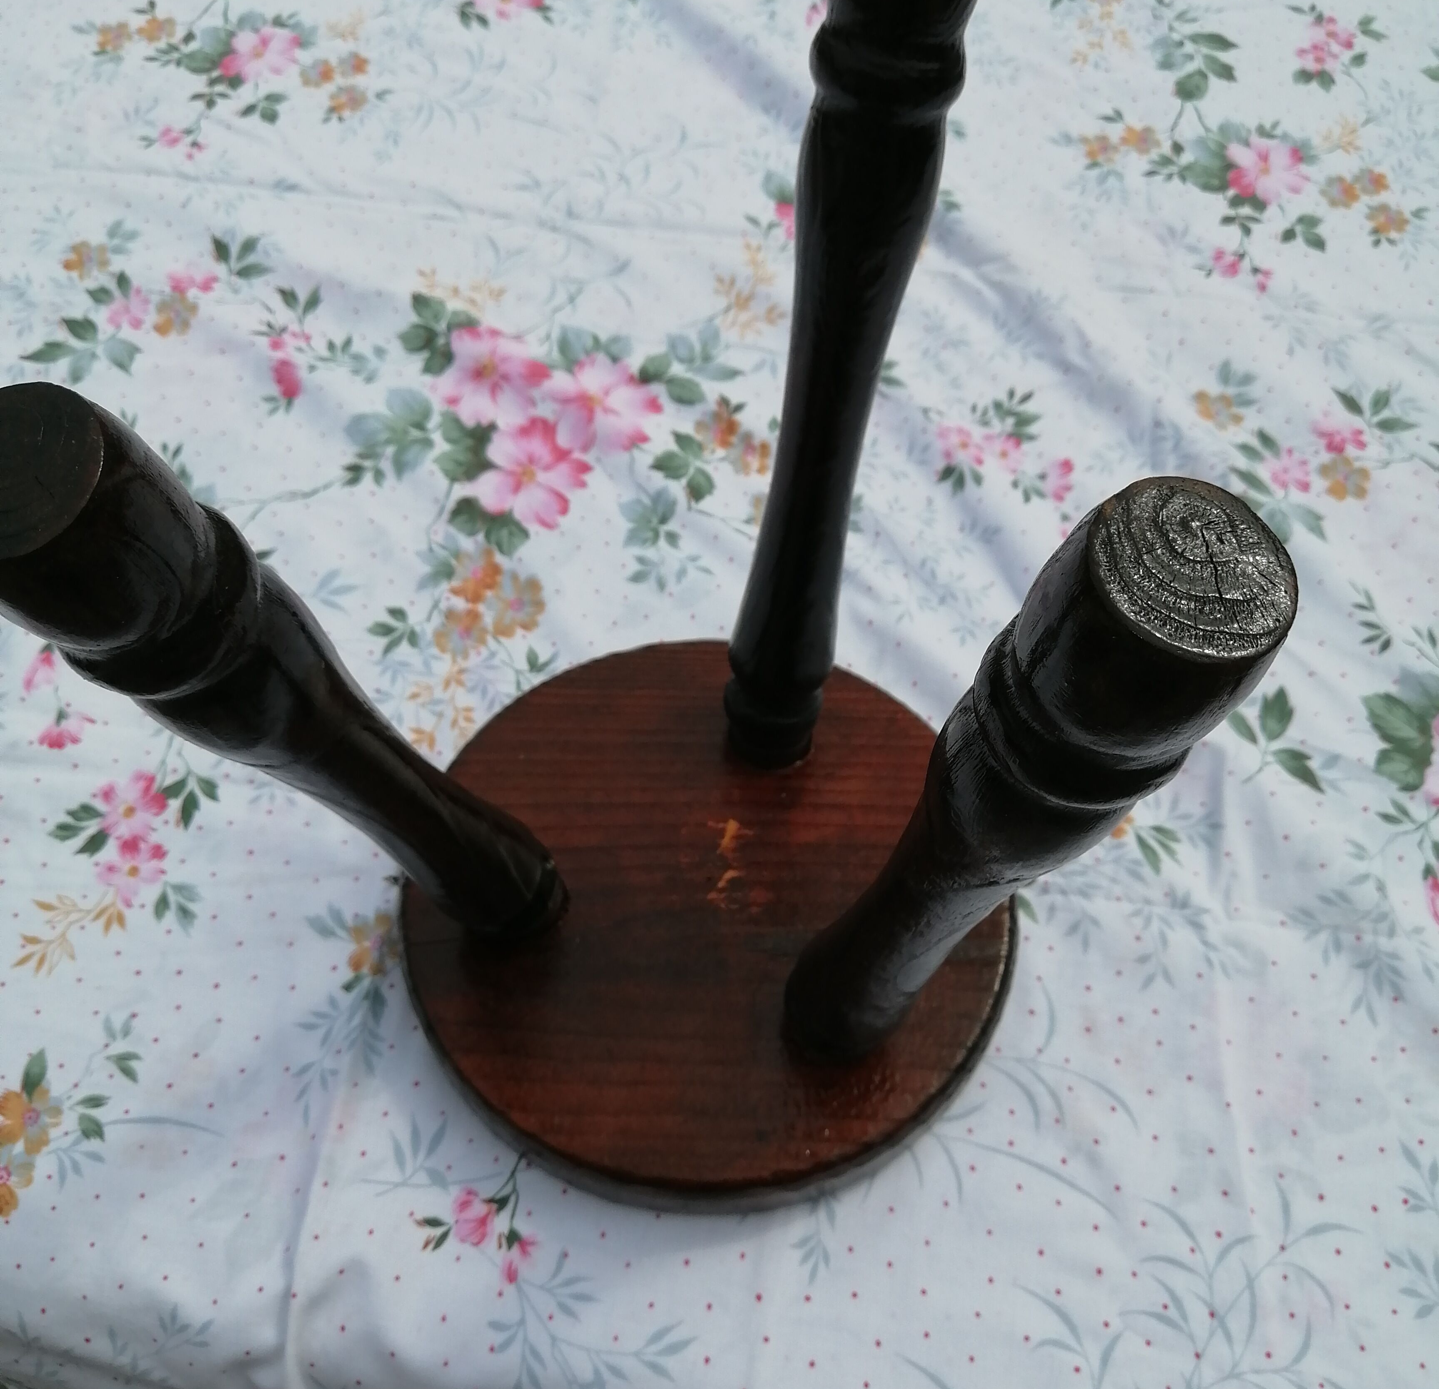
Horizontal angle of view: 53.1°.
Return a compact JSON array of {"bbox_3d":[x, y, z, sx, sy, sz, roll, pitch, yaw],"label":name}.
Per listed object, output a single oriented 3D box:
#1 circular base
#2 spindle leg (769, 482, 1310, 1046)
[{"bbox_3d":[-0.005,0.086,0.616,0.257,0.027,0.257,0,55,0],"label":"circular base"},{"bbox_3d":[0.066,0.052,0.417,0.047,0.343,0.047,16,63,0],"label":"spindle leg"}]

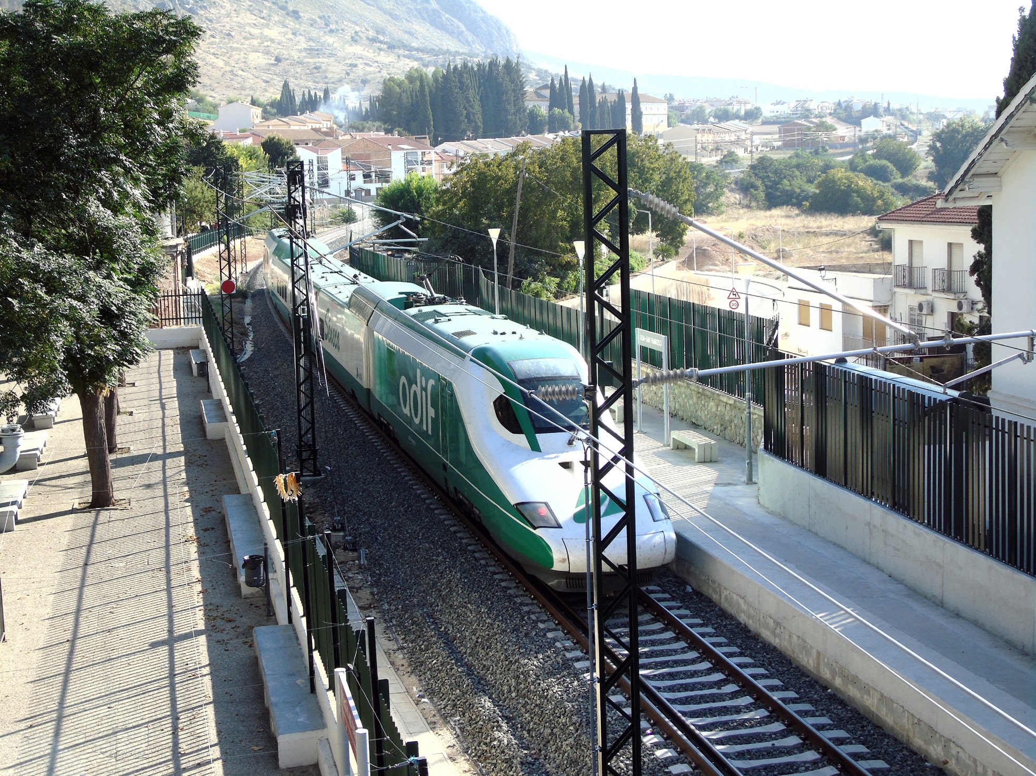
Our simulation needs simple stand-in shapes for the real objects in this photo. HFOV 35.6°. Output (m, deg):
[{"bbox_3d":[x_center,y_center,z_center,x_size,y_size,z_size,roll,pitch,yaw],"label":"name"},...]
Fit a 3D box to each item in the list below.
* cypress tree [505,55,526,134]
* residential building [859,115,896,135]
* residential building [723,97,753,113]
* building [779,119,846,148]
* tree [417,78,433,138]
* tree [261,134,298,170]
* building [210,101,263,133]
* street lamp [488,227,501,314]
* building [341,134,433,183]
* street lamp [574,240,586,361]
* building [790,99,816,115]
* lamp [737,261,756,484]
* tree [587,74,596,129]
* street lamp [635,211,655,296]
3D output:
[{"bbox_3d":[-0.488,-70.079,390.000,5.100,19.700,5.100,-2,8,0],"label":"cypress tree"},{"bbox_3d":[138.600,-101.200,624.000,11.000,7.800,9.500,-8,9,-40],"label":"residential building"},{"bbox_3d":[106.000,-136.300,780.000,14.000,9.000,12.000,-1,7,8],"label":"residential building"},{"bbox_3d":[92.100,-79.500,506.000,14.500,9.000,15.500,2,8,28],"label":"building"},{"bbox_3d":[-22.900,-68.700,400.000,3.900,16.600,3.900,-2,7,0],"label":"tree"},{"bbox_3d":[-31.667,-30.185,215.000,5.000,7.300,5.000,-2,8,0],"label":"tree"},{"bbox_3d":[-75.700,-72.900,435.000,11.000,8.200,10.000,0,7,14],"label":"building"},{"bbox_3d":[-0.654,-2.789,51.323,0.400,4.580,0.400,-2,8,0],"label":"street lamp"},{"bbox_3d":[-24.800,-41.600,308.000,11.500,10.800,13.500,-9,10,-44],"label":"building"},{"bbox_3d":[1.820,-1.710,45.000,0.420,4.750,0.420,-2,7,0],"label":"street lamp"},{"bbox_3d":[141.275,-139.146,800.000,10.000,8.000,9.500,6,11,43],"label":"building"},{"bbox_3d":[4.759,-0.286,33.375,0.410,4.580,0.410,-2,8,0],"label":"lamp"},{"bbox_3d":[20.169,-77.521,440.000,2.500,16.100,2.500,-2,8,0],"label":"tree"},{"bbox_3d":[7.252,-7.086,92.375,1.050,6.000,0.250,-1,7,5],"label":"street lamp"}]

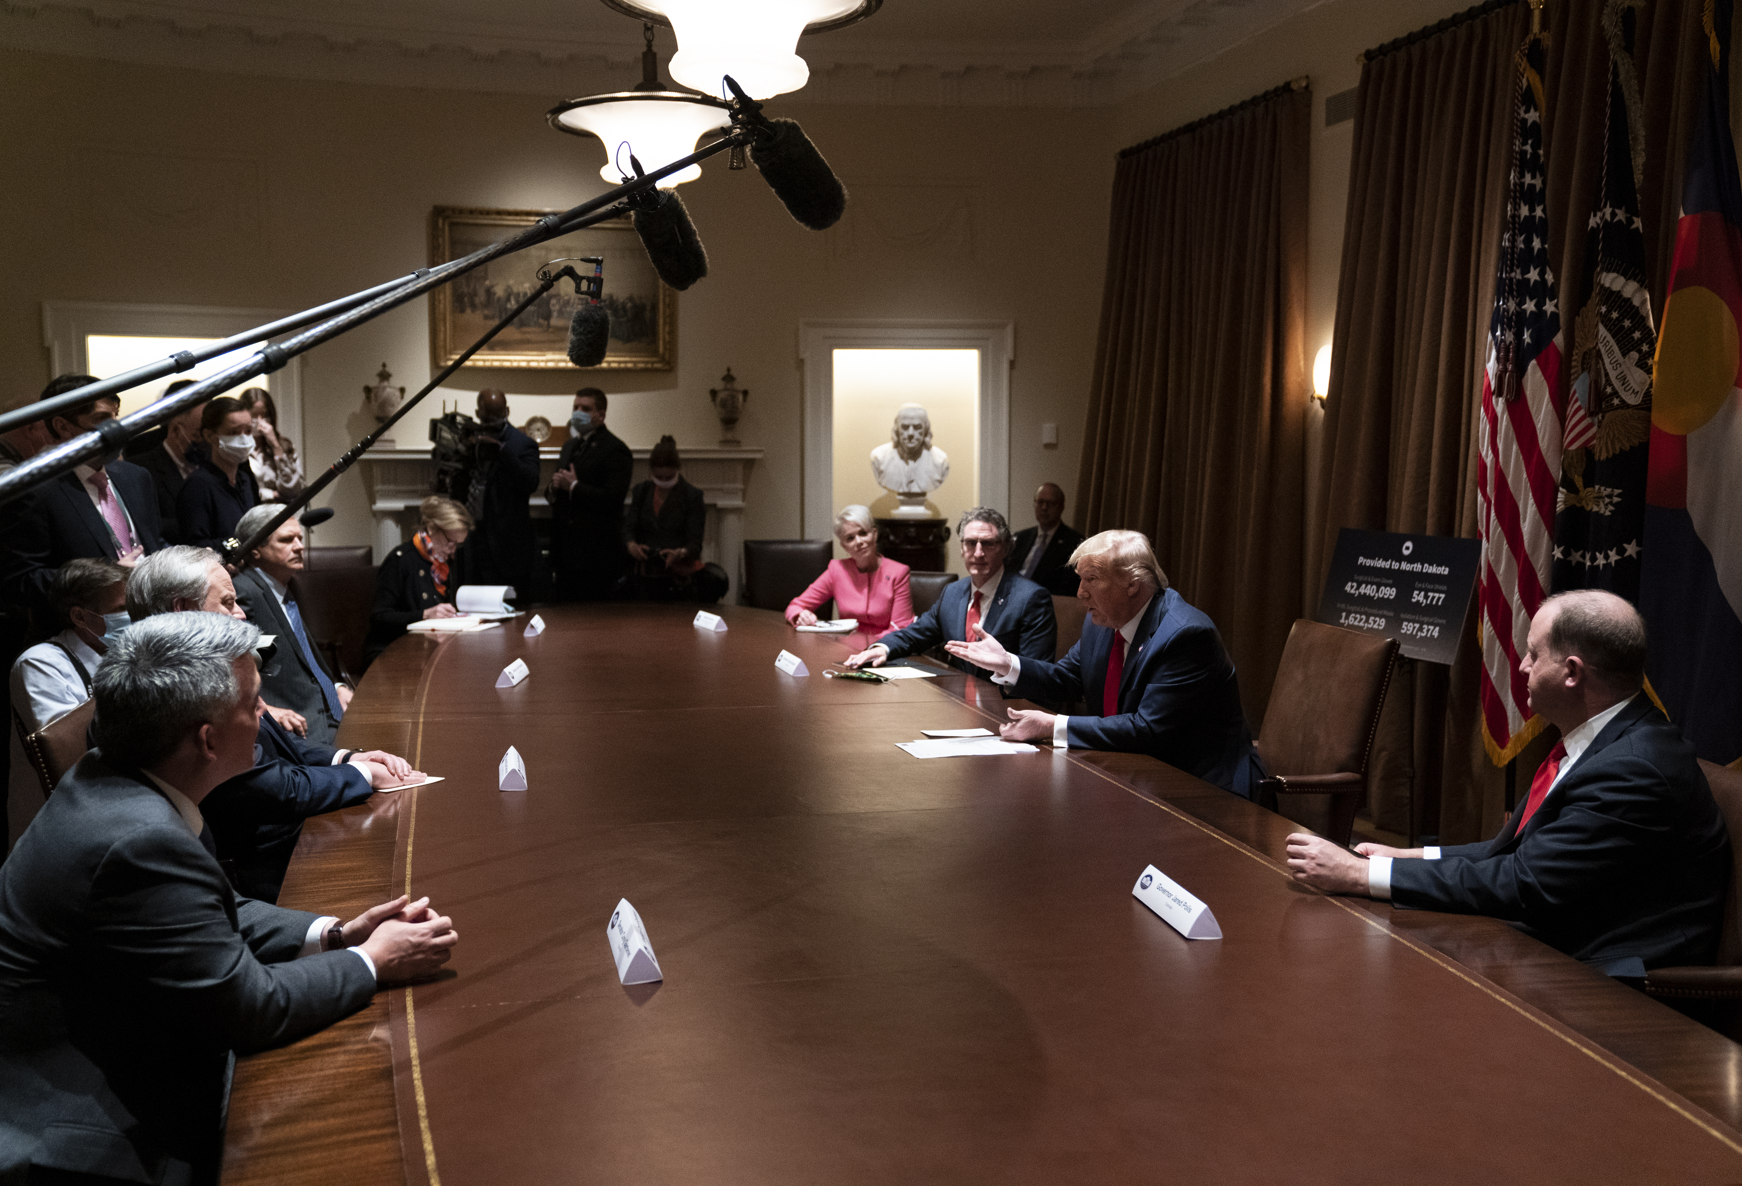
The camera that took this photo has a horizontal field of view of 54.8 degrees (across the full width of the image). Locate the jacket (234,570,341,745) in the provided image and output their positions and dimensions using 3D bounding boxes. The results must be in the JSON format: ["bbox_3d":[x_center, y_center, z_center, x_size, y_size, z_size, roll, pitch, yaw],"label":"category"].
[{"bbox_3d":[-1.980,0.210,5.751,0.400,0.650,0.490,2,6,23],"label":"jacket"}]

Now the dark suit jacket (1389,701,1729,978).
[{"bbox_3d":[1.324,0.500,3.227,0.650,0.600,0.560,1,6,7],"label":"dark suit jacket"}]

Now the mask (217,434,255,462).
[{"bbox_3d":[-2.253,-0.515,5.958,0.085,0.105,0.140,4,7,32],"label":"mask"}]

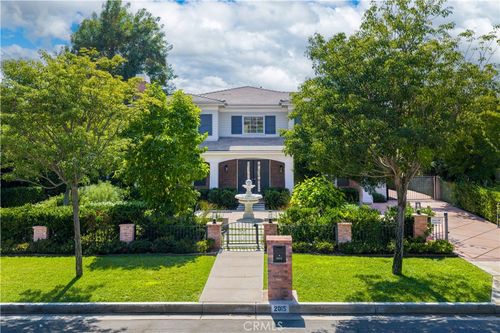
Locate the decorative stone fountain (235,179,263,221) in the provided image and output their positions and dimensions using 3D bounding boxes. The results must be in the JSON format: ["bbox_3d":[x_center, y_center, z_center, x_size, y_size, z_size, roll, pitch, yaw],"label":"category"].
[{"bbox_3d":[-0.020,1.450,16.800,1.200,1.780,1.200,0,1,2],"label":"decorative stone fountain"}]

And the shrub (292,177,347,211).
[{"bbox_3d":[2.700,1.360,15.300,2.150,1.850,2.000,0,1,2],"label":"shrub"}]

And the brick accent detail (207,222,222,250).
[{"bbox_3d":[-1.311,2.570,14.349,0.520,0.920,0.500,0,6,0],"label":"brick accent detail"}]

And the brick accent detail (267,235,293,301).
[{"bbox_3d":[0.806,2.663,10.273,0.620,1.550,0.560,0,6,0],"label":"brick accent detail"}]

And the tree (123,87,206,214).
[{"bbox_3d":[-3.409,-0.186,16.062,3.300,6.064,3.300,0,6,0],"label":"tree"}]

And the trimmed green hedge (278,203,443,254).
[{"bbox_3d":[3.600,1.960,12.900,5.400,1.360,1.900,0,1,2],"label":"trimmed green hedge"}]

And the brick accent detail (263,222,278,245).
[{"bbox_3d":[0.775,2.570,14.349,0.520,0.920,0.500,0,6,0],"label":"brick accent detail"}]

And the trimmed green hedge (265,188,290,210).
[{"bbox_3d":[1.520,1.749,21.482,1.420,1.130,1.100,0,6,0],"label":"trimmed green hedge"}]

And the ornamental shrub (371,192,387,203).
[{"bbox_3d":[7.470,1.820,22.500,0.900,0.640,0.850,0,1,2],"label":"ornamental shrub"}]

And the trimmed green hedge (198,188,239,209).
[{"bbox_3d":[-1.660,1.650,19.900,2.150,1.050,1.100,0,1,2],"label":"trimmed green hedge"}]

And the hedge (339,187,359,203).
[{"bbox_3d":[5.618,1.719,22.283,1.300,1.030,1.000,0,6,0],"label":"hedge"}]

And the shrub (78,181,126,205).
[{"bbox_3d":[-6.150,1.450,16.200,2.000,1.650,1.800,0,1,2],"label":"shrub"}]

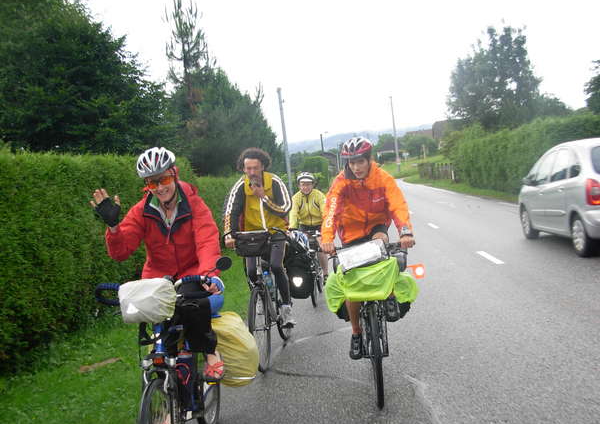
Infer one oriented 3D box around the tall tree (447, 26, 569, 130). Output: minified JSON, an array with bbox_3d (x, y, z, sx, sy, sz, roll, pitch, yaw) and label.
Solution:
[{"bbox_3d":[16.836,-9.211,54.776,9.600,12.400,9.600,-5,3,17],"label":"tall tree"}]

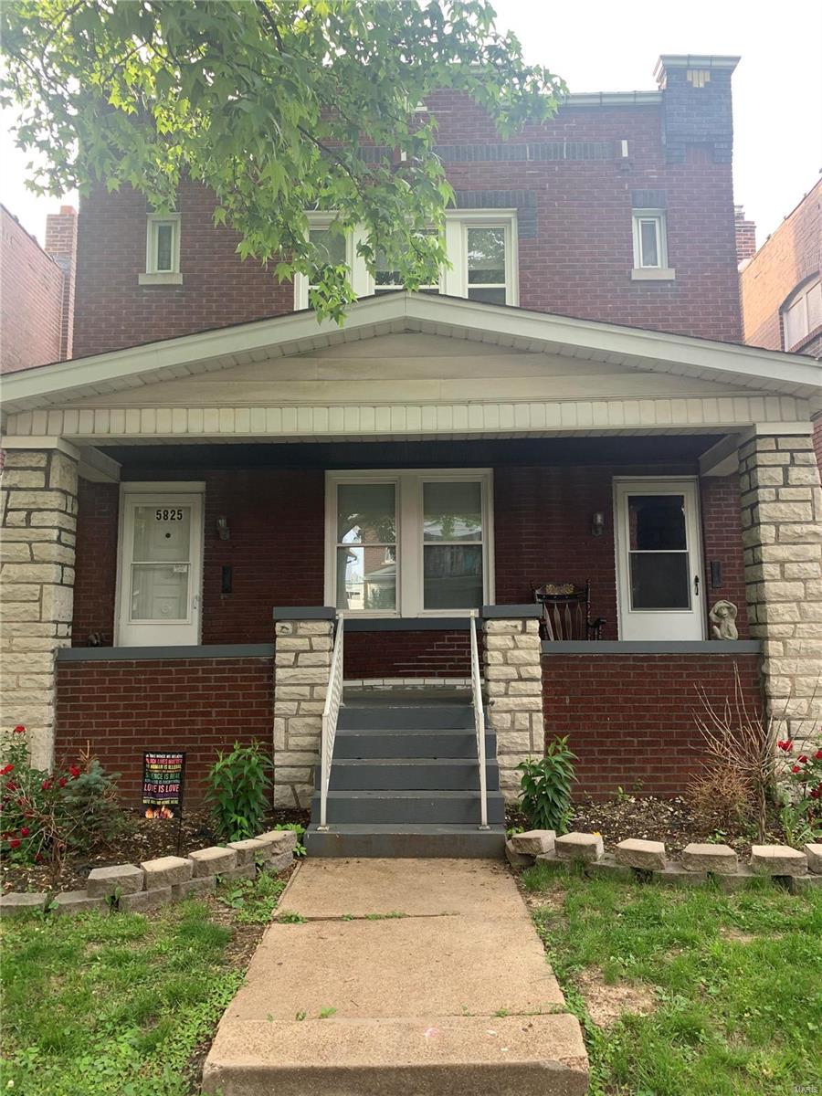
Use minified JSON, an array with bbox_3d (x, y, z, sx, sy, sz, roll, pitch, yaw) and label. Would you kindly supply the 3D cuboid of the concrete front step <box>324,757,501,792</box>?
[{"bbox_3d":[-0.022,1.646,5.985,1.305,0.178,0.320,-1,-7,2],"label":"concrete front step"}]

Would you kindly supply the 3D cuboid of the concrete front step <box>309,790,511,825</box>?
[{"bbox_3d":[-0.025,1.805,5.747,1.337,0.175,0.296,0,-7,1],"label":"concrete front step"}]

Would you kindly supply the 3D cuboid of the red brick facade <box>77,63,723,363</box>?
[{"bbox_3d":[-0.088,-3.642,9.018,7.190,3.370,0.320,-1,-7,2],"label":"red brick facade"}]

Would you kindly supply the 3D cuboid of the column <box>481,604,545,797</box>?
[{"bbox_3d":[0.826,1.250,6.690,0.472,1.521,0.470,-1,-7,2],"label":"column"}]

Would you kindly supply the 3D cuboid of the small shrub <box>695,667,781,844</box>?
[{"bbox_3d":[2.102,1.334,5.339,0.495,1.089,0.500,0,-7,1],"label":"small shrub"}]

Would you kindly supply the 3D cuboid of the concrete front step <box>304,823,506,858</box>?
[{"bbox_3d":[-0.034,1.892,5.340,1.272,0.141,0.320,-1,-7,2],"label":"concrete front step"}]

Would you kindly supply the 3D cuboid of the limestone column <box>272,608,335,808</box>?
[{"bbox_3d":[-0.867,1.284,6.753,0.475,1.580,0.420,0,-7,1],"label":"limestone column"}]

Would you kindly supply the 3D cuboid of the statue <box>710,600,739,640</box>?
[{"bbox_3d":[2.548,0.593,6.749,0.216,0.329,0.220,0,-7,1],"label":"statue"}]

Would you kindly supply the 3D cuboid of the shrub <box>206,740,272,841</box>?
[{"bbox_3d":[-1.201,1.657,5.767,0.460,0.610,0.420,-1,-7,2],"label":"shrub"}]

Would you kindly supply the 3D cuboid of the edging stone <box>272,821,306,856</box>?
[{"bbox_3d":[-0.873,1.885,5.225,0.180,0.100,0.290,-3,-7,23],"label":"edging stone"}]

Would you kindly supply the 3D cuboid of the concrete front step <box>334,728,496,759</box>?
[{"bbox_3d":[-0.017,1.529,6.405,1.344,0.181,0.312,0,-7,1],"label":"concrete front step"}]

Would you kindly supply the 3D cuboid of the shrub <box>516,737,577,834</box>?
[{"bbox_3d":[0.960,1.633,5.787,0.440,0.615,0.400,-1,-7,2],"label":"shrub"}]

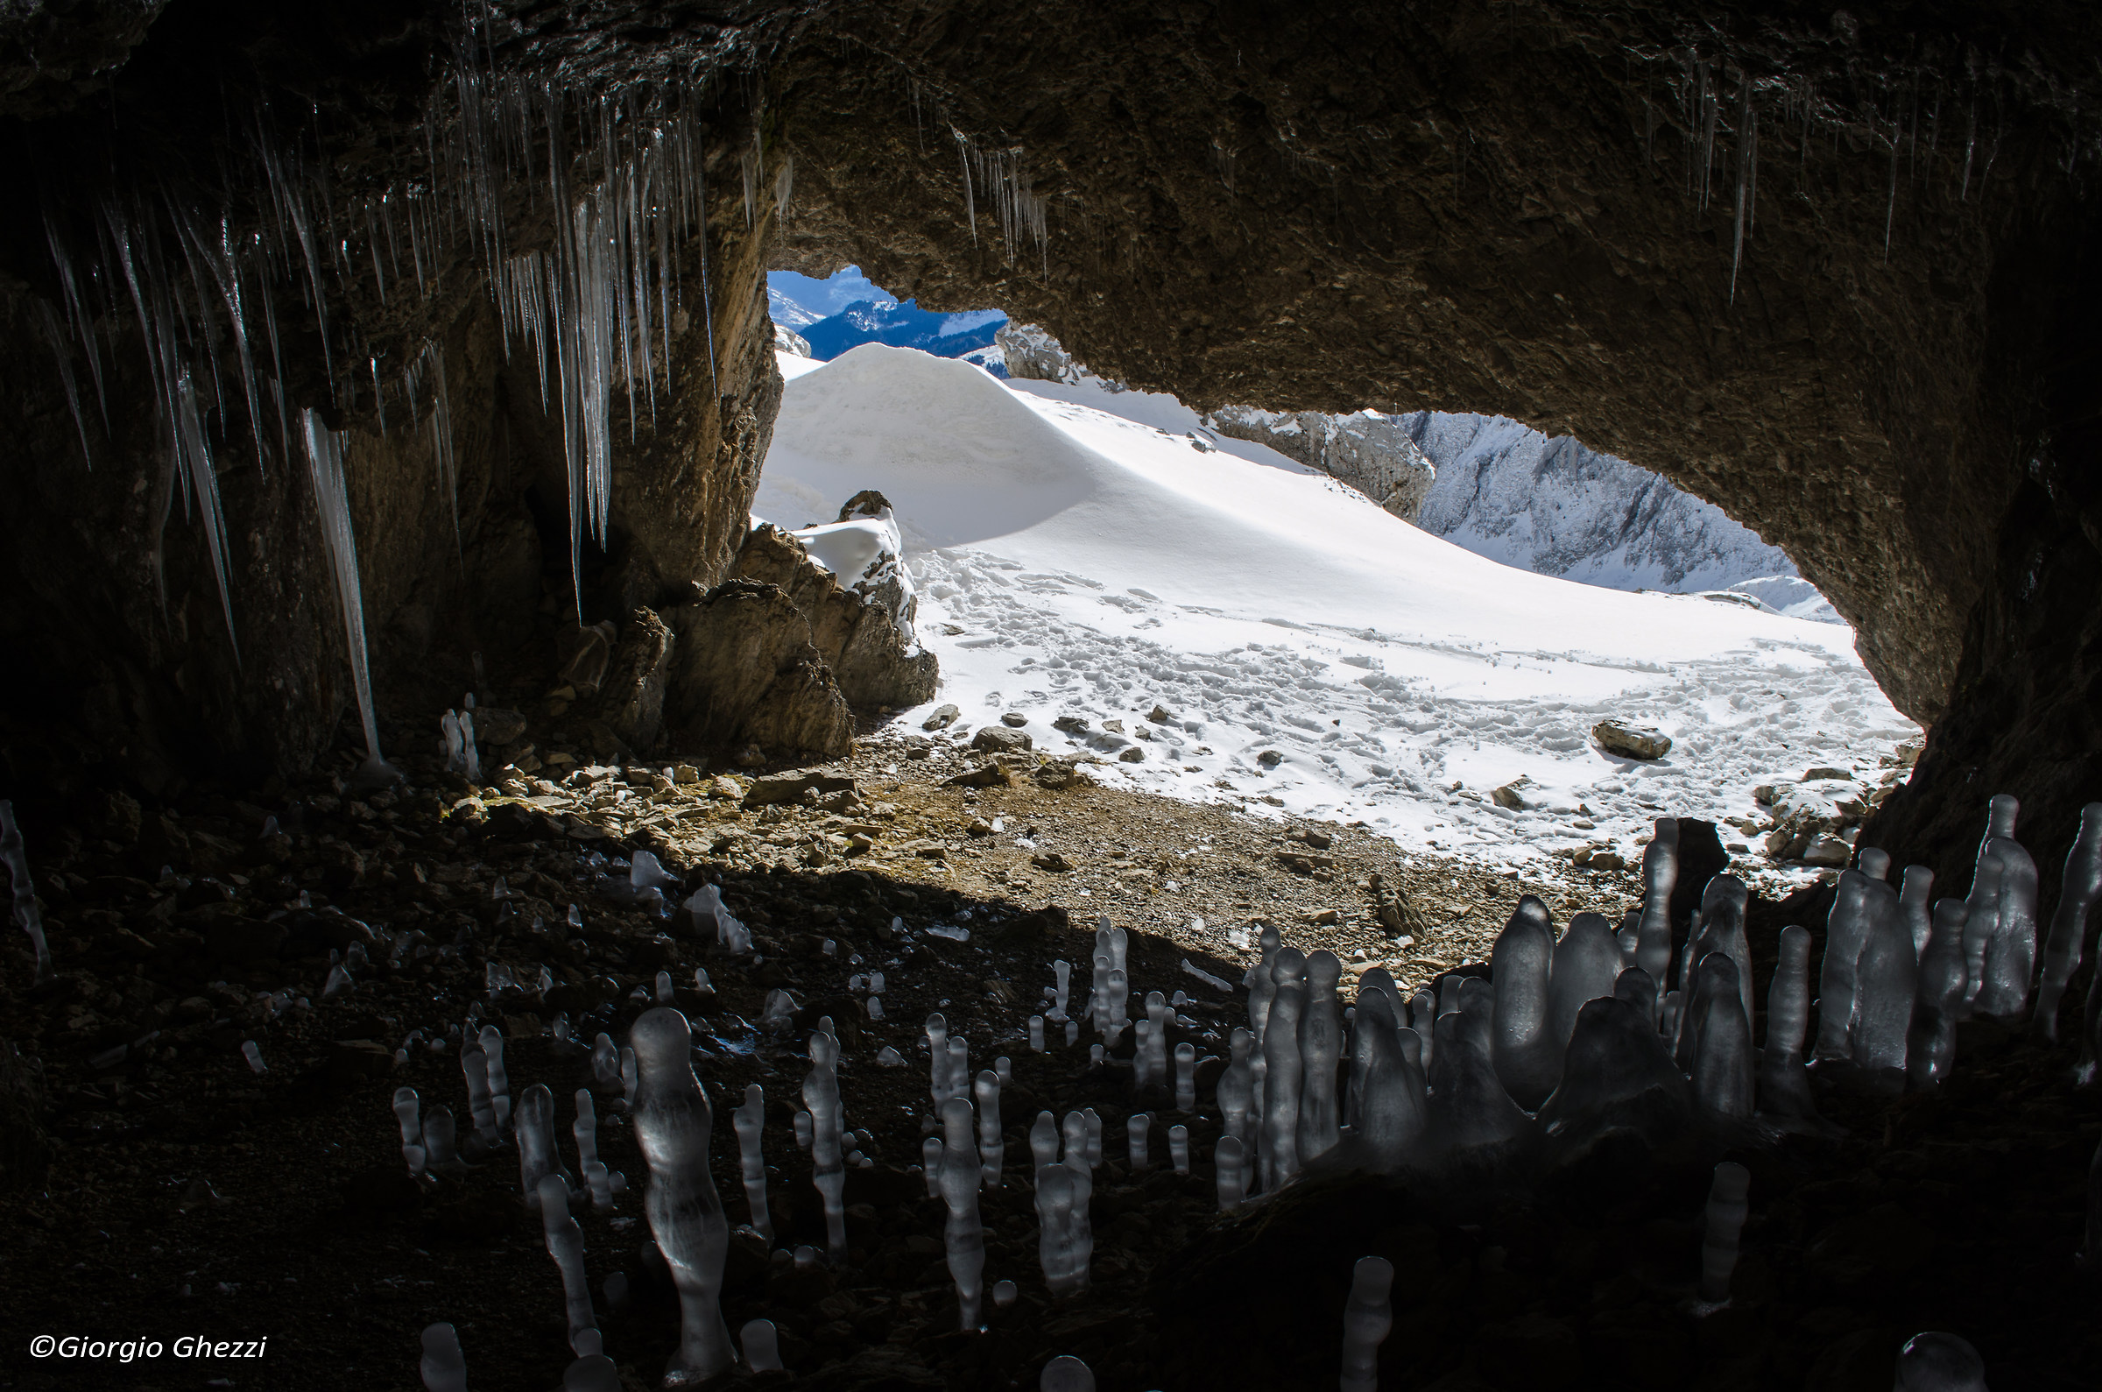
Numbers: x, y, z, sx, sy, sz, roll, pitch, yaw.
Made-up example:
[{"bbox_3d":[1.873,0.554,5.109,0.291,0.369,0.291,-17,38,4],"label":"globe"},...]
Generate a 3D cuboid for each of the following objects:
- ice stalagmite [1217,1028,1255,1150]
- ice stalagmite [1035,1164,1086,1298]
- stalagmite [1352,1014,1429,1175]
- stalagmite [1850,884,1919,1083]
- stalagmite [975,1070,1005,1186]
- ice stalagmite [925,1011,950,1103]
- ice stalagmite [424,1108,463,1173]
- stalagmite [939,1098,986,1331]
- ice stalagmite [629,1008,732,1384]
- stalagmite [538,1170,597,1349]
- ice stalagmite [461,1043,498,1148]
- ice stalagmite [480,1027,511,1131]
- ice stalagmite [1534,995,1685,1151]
[{"bbox_3d":[0.408,0.881,3.458,0.083,0.322,0.083,-2,15,0],"label":"ice stalagmite"},{"bbox_3d":[0.021,1.099,3.263,0.107,0.268,0.093,0,16,0],"label":"ice stalagmite"},{"bbox_3d":[0.671,0.756,3.112,0.141,0.320,0.141,-2,14,0],"label":"stalagmite"},{"bbox_3d":[1.771,0.599,3.350,0.142,0.423,0.142,-2,14,0],"label":"stalagmite"},{"bbox_3d":[-0.135,0.943,3.449,0.058,0.266,0.058,-2,14,0],"label":"stalagmite"},{"bbox_3d":[-0.277,0.906,3.868,0.053,0.272,0.053,-2,14,0],"label":"ice stalagmite"},{"bbox_3d":[-1.523,1.101,3.930,0.091,0.141,0.087,-7,17,-23],"label":"ice stalagmite"},{"bbox_3d":[-0.178,1.011,3.084,0.089,0.481,0.082,-1,16,-4],"label":"stalagmite"},{"bbox_3d":[-0.688,0.909,2.873,0.174,0.708,0.158,-4,17,-15],"label":"ice stalagmite"},{"bbox_3d":[-0.849,0.987,2.761,0.079,0.328,0.079,-2,14,0],"label":"stalagmite"},{"bbox_3d":[-1.303,0.906,3.588,0.066,0.247,0.066,-2,15,0],"label":"ice stalagmite"},{"bbox_3d":[-1.315,0.898,3.720,0.057,0.253,0.057,-2,14,0],"label":"ice stalagmite"},{"bbox_3d":[1.101,0.708,3.089,0.286,0.265,0.286,-2,15,0],"label":"ice stalagmite"}]

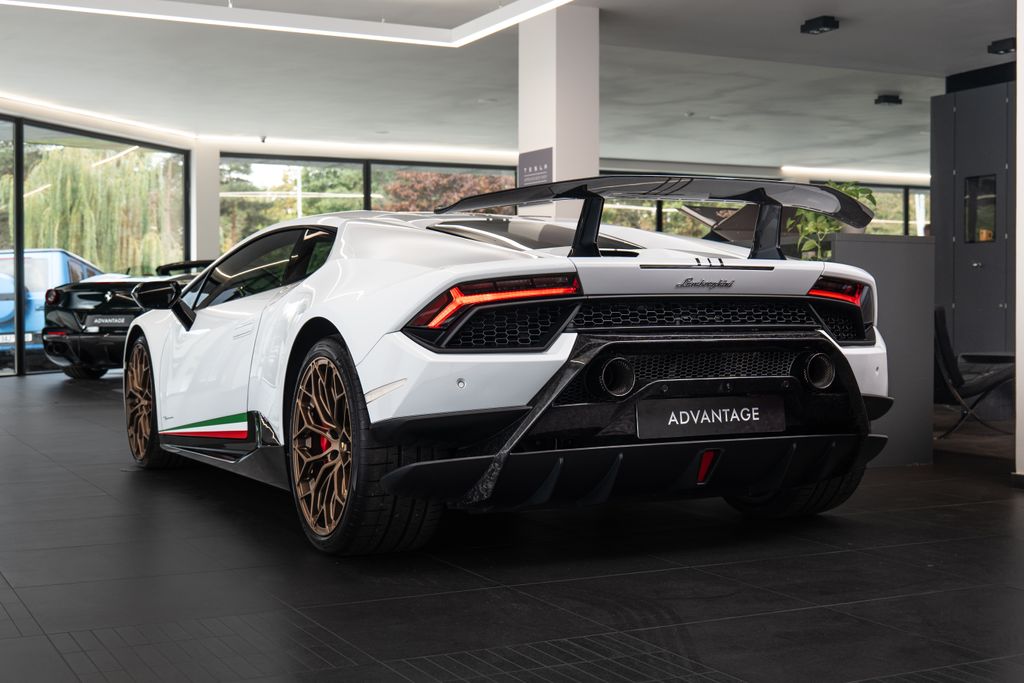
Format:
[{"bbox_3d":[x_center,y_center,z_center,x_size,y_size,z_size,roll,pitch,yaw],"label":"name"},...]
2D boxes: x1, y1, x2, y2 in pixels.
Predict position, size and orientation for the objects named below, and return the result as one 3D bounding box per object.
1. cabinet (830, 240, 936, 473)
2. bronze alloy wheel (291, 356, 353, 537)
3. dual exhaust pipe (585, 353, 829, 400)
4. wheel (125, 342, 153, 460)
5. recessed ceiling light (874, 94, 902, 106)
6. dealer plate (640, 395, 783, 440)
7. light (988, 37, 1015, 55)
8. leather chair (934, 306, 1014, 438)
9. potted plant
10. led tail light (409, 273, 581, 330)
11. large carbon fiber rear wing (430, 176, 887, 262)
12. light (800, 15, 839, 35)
[{"bbox_3d":[1.749,0.045,6.577,0.697,1.158,0.450,0,1,-28],"label":"cabinet"},{"bbox_3d":[-0.474,0.317,3.932,0.240,0.545,0.545,0,1,-28],"label":"bronze alloy wheel"},{"bbox_3d":[0.595,0.099,3.811,0.853,0.122,0.127,0,1,-28],"label":"dual exhaust pipe"},{"bbox_3d":[-1.706,0.291,6.244,0.220,0.550,0.550,0,1,-28],"label":"wheel"},{"bbox_3d":[3.824,-2.447,13.000,0.180,0.090,0.180,0,1,-28],"label":"recessed ceiling light"},{"bbox_3d":[0.581,0.213,3.681,0.520,0.111,0.020,0,-2,-28],"label":"dealer plate"},{"bbox_3d":[3.778,-2.255,9.800,0.140,0.095,0.220,0,1,-28],"label":"light"},{"bbox_3d":[2.760,0.193,8.379,0.770,0.800,0.750,0,1,-28],"label":"leather chair"},{"bbox_3d":[1.690,-0.627,6.750,0.420,0.500,0.380,0,1,-28],"label":"potted plant"},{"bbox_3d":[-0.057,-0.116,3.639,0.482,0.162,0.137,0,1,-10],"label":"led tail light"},{"bbox_3d":[0.487,-0.375,4.007,1.634,0.249,0.406,0,1,-28],"label":"large carbon fiber rear wing"},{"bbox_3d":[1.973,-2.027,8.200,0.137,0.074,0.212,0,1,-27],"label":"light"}]

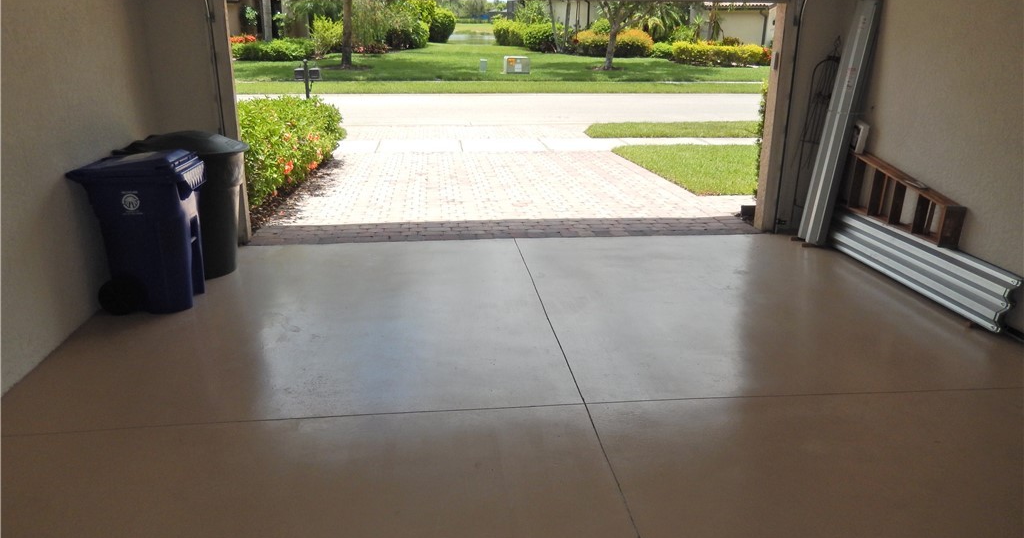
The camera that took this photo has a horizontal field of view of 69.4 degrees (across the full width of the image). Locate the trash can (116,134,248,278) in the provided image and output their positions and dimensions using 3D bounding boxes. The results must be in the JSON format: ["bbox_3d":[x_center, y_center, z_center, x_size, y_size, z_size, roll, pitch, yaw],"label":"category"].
[{"bbox_3d":[-2.549,-0.519,5.893,0.780,1.070,0.620,-1,19,-4],"label":"trash can"}]

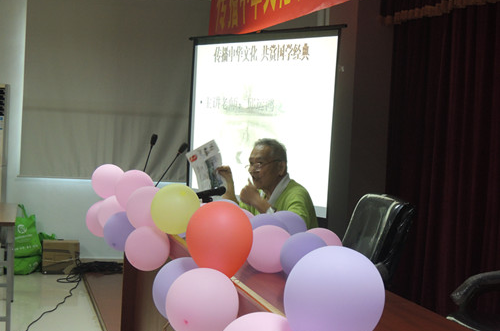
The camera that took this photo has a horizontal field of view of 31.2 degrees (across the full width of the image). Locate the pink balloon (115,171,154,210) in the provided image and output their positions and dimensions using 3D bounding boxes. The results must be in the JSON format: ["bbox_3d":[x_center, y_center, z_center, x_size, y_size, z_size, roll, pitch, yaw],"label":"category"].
[{"bbox_3d":[-0.620,0.134,4.850,0.214,0.222,0.214,2,2,-13],"label":"pink balloon"}]

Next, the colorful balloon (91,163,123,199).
[{"bbox_3d":[-0.837,0.095,5.300,0.204,0.212,0.204,2,2,-13],"label":"colorful balloon"}]

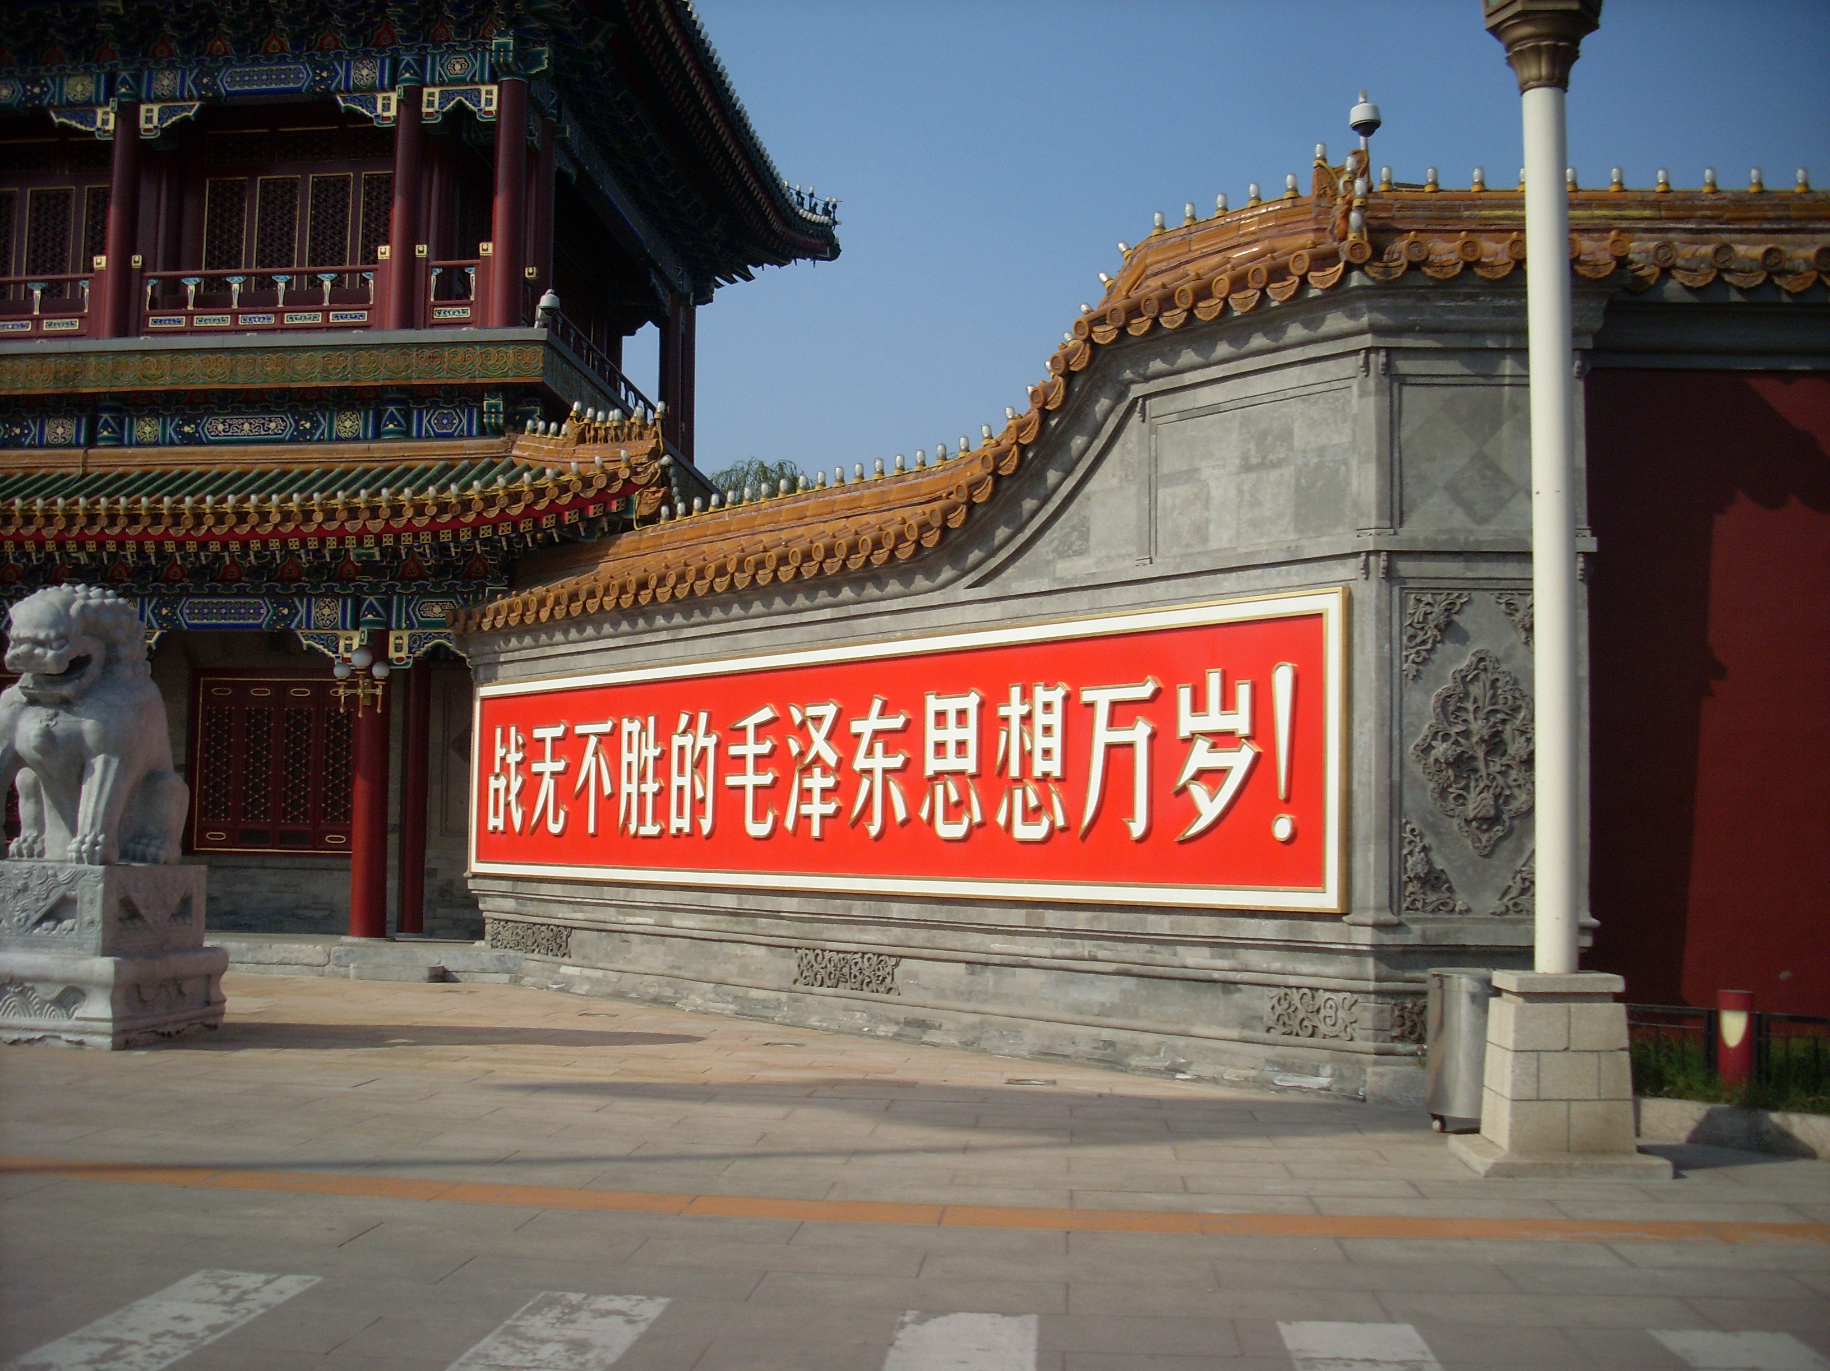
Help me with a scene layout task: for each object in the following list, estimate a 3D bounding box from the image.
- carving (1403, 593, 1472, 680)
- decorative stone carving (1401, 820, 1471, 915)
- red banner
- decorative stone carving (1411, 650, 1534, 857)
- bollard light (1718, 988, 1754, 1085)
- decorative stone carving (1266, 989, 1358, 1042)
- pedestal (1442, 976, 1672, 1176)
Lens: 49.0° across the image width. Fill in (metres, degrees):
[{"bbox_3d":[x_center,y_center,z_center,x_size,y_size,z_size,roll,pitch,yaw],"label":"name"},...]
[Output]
[{"bbox_3d":[3.277,-0.311,12.634,0.433,0.574,0.071,0,-4,6],"label":"carving"},{"bbox_3d":[3.249,1.132,12.525,0.430,0.601,0.071,0,-4,6],"label":"decorative stone carving"},{"bbox_3d":[-1.017,0.724,17.262,0.103,2.062,11.867,4,-6,-39],"label":"red banner"},{"bbox_3d":[3.538,0.422,12.537,0.898,1.316,0.095,0,-4,6],"label":"decorative stone carving"},{"bbox_3d":[4.503,1.952,11.052,0.198,0.564,0.198,0,-4,6],"label":"bollard light"},{"bbox_3d":[2.535,2.110,12.865,0.051,0.349,0.756,4,-6,-39],"label":"decorative stone carving"},{"bbox_3d":[3.149,1.880,9.858,0.901,0.945,0.901,0,-4,4],"label":"pedestal"}]

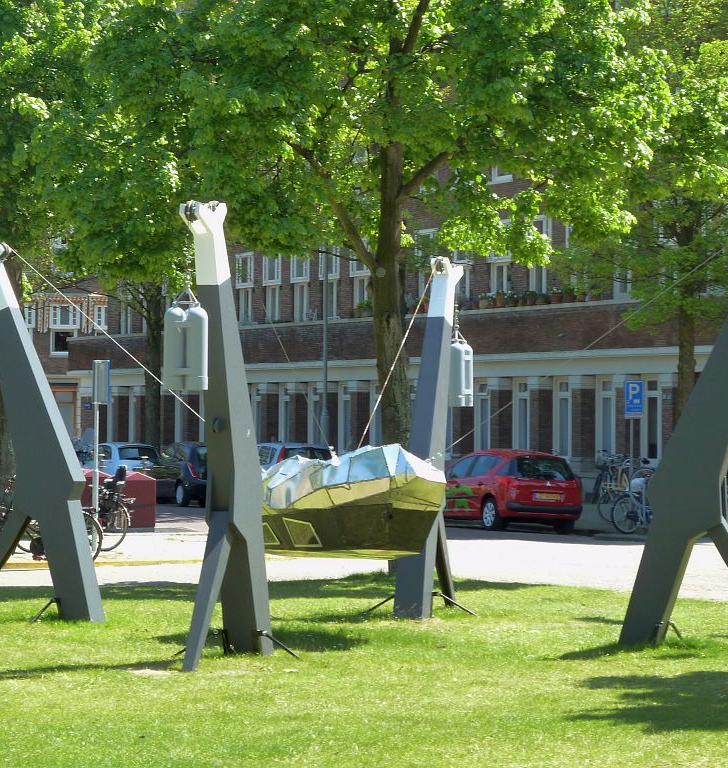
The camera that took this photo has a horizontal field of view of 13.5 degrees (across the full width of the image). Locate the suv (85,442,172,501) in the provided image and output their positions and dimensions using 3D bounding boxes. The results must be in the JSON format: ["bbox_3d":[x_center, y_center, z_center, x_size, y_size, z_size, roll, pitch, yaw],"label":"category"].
[{"bbox_3d":[-6.400,2.140,77.300,1.680,1.480,3.800,1,-1,-24],"label":"suv"}]

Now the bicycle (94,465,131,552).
[{"bbox_3d":[-4.115,1.753,42.942,1.800,1.200,0.600,0,-1,-26],"label":"bicycle"}]

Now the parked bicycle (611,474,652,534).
[{"bbox_3d":[5.050,2.120,55.200,1.750,1.100,0.600,1,-1,-40],"label":"parked bicycle"}]

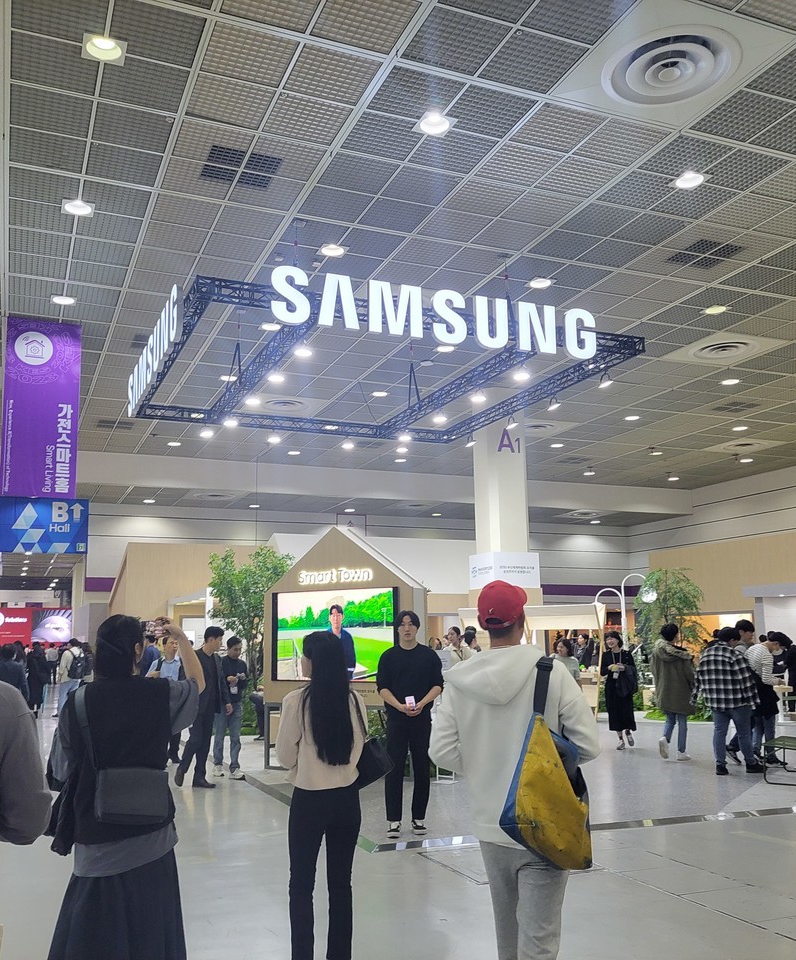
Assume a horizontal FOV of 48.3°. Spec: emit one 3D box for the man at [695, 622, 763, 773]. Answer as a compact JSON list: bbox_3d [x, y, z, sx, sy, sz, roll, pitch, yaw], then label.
[{"bbox_3d":[3.834,2.537,10.321,0.680,1.620,0.480,-5,-11,24],"label":"man"}]

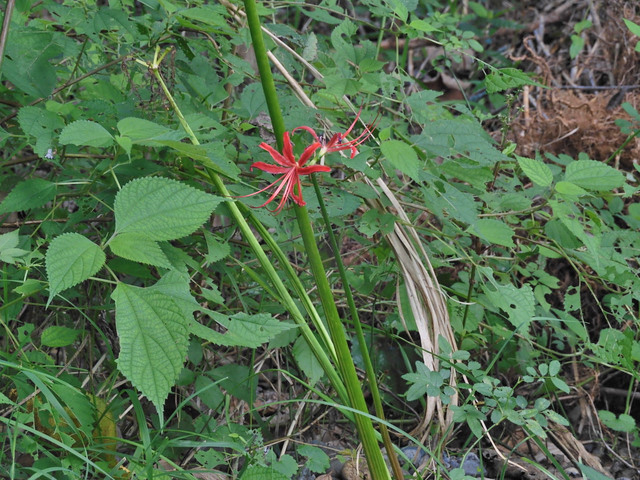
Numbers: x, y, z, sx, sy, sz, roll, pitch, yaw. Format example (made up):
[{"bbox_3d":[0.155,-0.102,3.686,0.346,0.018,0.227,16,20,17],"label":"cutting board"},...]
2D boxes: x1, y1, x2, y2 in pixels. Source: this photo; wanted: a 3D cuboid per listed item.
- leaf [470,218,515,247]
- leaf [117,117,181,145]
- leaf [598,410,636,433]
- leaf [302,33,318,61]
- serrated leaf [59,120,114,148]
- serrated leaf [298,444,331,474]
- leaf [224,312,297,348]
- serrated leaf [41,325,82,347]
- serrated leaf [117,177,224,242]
[{"bbox_3d":[0.155,-0.007,3.750,0.045,0.012,0.031,21,46,17],"label":"leaf"},{"bbox_3d":[-0.146,-0.093,3.550,0.056,0.015,0.036,5,41,1],"label":"leaf"},{"bbox_3d":[0.268,0.164,3.750,0.034,0.012,0.031,0,41,0],"label":"leaf"},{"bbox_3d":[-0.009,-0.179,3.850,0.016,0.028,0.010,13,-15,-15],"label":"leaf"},{"bbox_3d":[-0.199,-0.090,3.550,0.048,0.014,0.034,-3,43,1],"label":"serrated leaf"},{"bbox_3d":[-0.005,0.191,3.620,0.028,0.012,0.033,0,45,-8],"label":"serrated leaf"},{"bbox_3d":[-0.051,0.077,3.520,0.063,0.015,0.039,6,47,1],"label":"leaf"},{"bbox_3d":[-0.224,0.083,3.600,0.037,0.011,0.025,-9,46,-8],"label":"serrated leaf"},{"bbox_3d":[-0.126,-0.026,3.450,0.095,0.018,0.060,-17,56,-15],"label":"serrated leaf"}]

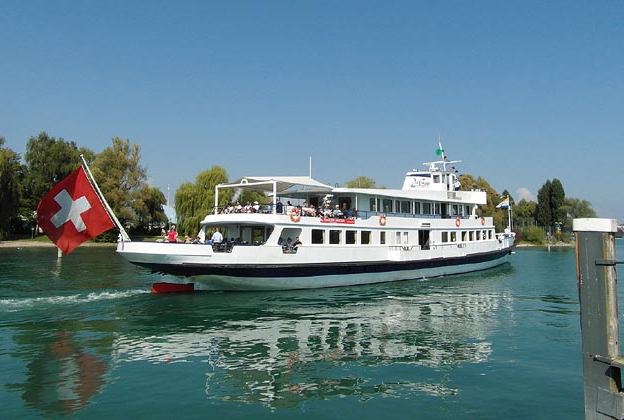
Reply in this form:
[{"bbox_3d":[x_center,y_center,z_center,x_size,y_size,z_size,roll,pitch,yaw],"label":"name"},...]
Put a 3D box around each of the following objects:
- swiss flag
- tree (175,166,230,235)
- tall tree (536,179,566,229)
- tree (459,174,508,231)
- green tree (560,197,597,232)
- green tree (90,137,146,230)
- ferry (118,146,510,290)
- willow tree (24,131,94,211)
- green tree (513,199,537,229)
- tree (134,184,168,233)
[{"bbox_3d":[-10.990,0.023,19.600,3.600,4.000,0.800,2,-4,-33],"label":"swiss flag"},{"bbox_3d":[-26.867,-1.609,104.000,13.170,18.320,13.170,0,-3,0],"label":"tree"},{"bbox_3d":[69.424,-0.290,122.000,8.000,17.720,6.800,0,-3,0],"label":"tall tree"},{"bbox_3d":[45.333,-0.667,112.000,14.950,17.600,14.950,0,-3,0],"label":"tree"},{"bbox_3d":[80.887,2.570,127.000,11.490,12.700,11.490,0,-3,0],"label":"green tree"},{"bbox_3d":[-49.757,-5.529,108.000,13.680,26.740,13.680,0,-3,0],"label":"green tree"},{"bbox_3d":[6.856,-0.518,34.368,42.830,11.200,8.200,3,-5,-40],"label":"ferry"},{"bbox_3d":[-66.131,-6.417,110.000,17.910,28.810,16.120,0,-3,0],"label":"willow tree"},{"bbox_3d":[61.143,2.714,120.000,6.790,12.000,6.790,0,-3,0],"label":"green tree"},{"bbox_3d":[-41.786,0.643,108.000,8.790,14.400,8.790,0,-3,0],"label":"tree"}]

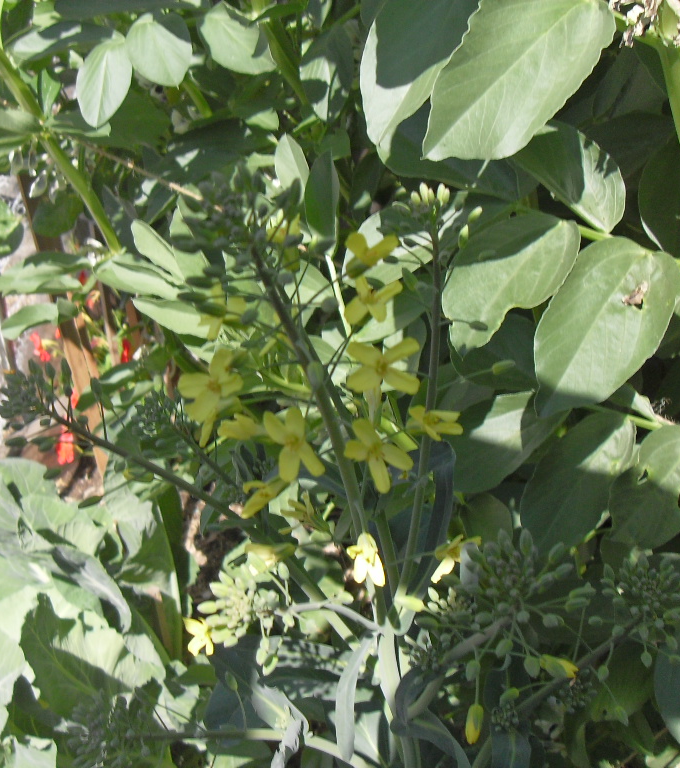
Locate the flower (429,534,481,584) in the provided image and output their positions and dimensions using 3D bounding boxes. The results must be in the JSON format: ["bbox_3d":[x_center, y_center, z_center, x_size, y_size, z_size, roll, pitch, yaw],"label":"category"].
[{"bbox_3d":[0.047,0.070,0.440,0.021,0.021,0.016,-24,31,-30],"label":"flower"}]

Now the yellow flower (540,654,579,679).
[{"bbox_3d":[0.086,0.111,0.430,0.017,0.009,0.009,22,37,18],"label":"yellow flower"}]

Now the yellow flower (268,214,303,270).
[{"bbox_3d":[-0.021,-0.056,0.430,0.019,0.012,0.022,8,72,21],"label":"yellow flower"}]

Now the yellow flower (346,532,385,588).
[{"bbox_3d":[0.010,0.071,0.445,0.018,0.020,0.018,-2,37,-2],"label":"yellow flower"}]

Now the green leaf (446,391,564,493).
[{"bbox_3d":[0.071,0.025,0.475,0.064,0.013,0.038,-35,66,-7],"label":"green leaf"}]

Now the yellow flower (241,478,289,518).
[{"bbox_3d":[-0.028,0.042,0.400,0.018,0.015,0.011,23,19,33],"label":"yellow flower"}]

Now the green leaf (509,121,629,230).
[{"bbox_3d":[0.091,-0.083,0.440,0.059,0.017,0.032,37,75,20],"label":"green leaf"}]

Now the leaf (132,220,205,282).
[{"bbox_3d":[-0.112,-0.088,0.720,0.030,0.055,0.014,-43,13,-20],"label":"leaf"}]

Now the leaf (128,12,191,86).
[{"bbox_3d":[-0.092,-0.171,0.560,0.031,0.009,0.043,-19,65,-2],"label":"leaf"}]

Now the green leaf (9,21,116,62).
[{"bbox_3d":[-0.185,-0.228,0.730,0.071,0.018,0.042,-12,41,-5],"label":"green leaf"}]

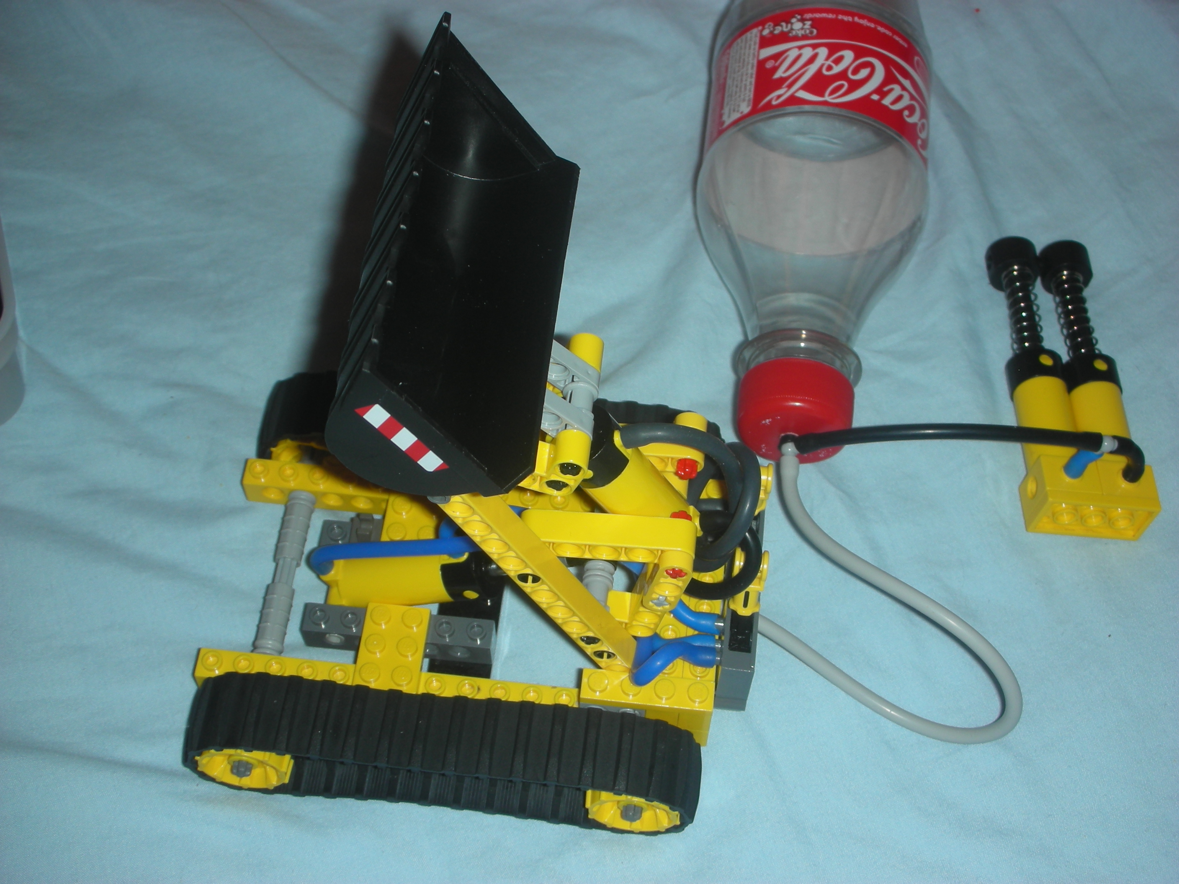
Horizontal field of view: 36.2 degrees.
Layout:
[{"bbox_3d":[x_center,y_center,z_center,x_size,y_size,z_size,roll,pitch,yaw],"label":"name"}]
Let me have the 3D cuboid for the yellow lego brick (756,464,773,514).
[{"bbox_3d":[0.042,0.012,0.446,0.008,0.011,0.012,6,58,3],"label":"yellow lego brick"}]

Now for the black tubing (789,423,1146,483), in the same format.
[{"bbox_3d":[0.100,0.003,0.478,0.099,0.021,0.011,0,58,-1],"label":"black tubing"}]

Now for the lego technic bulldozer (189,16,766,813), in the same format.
[{"bbox_3d":[-0.025,0.001,0.401,0.139,0.178,0.107,6,58,3],"label":"lego technic bulldozer"}]

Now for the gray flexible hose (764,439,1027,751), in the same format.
[{"bbox_3d":[0.074,0.042,0.463,0.086,0.032,0.040,35,64,19],"label":"gray flexible hose"}]

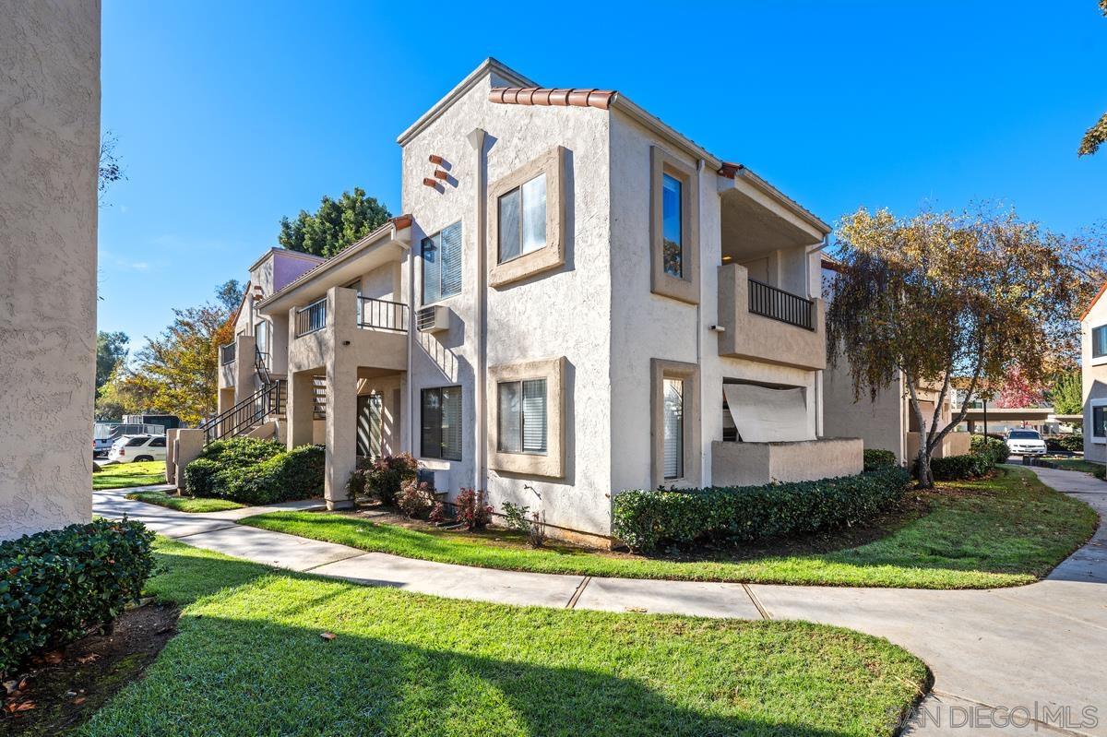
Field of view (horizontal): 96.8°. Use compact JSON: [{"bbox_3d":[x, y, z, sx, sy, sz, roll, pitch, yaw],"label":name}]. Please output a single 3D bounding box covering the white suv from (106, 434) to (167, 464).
[{"bbox_3d":[-19.700,4.174,25.333,1.920,1.770,4.750,-4,-7,40],"label":"white suv"}]

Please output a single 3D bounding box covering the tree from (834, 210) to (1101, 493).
[{"bbox_3d":[8.950,-0.536,11.089,5.300,6.200,5.100,0,-5,0],"label":"tree"}]

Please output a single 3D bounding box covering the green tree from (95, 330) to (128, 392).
[{"bbox_3d":[-39.900,1.556,43.028,6.500,10.000,6.500,0,-5,0],"label":"green tree"}]

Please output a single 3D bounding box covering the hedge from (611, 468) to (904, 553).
[{"bbox_3d":[3.620,1.878,7.465,6.500,0.720,0.950,4,-6,-37],"label":"hedge"}]

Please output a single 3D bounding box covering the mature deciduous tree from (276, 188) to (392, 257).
[{"bbox_3d":[-10.200,-2.404,25.306,7.800,13.600,7.800,0,-5,0],"label":"mature deciduous tree"}]

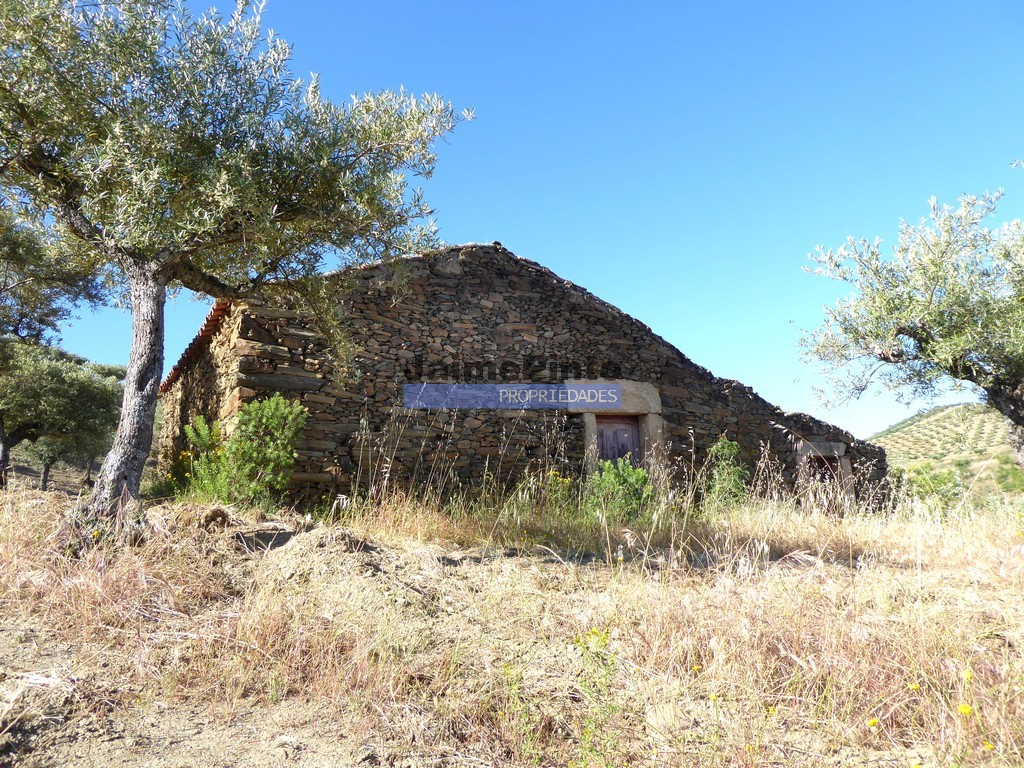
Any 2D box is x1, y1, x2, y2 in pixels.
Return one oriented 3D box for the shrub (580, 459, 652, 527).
[{"bbox_3d":[1.683,1.723,11.800,1.080,1.040,1.000,0,-5,0],"label":"shrub"}]

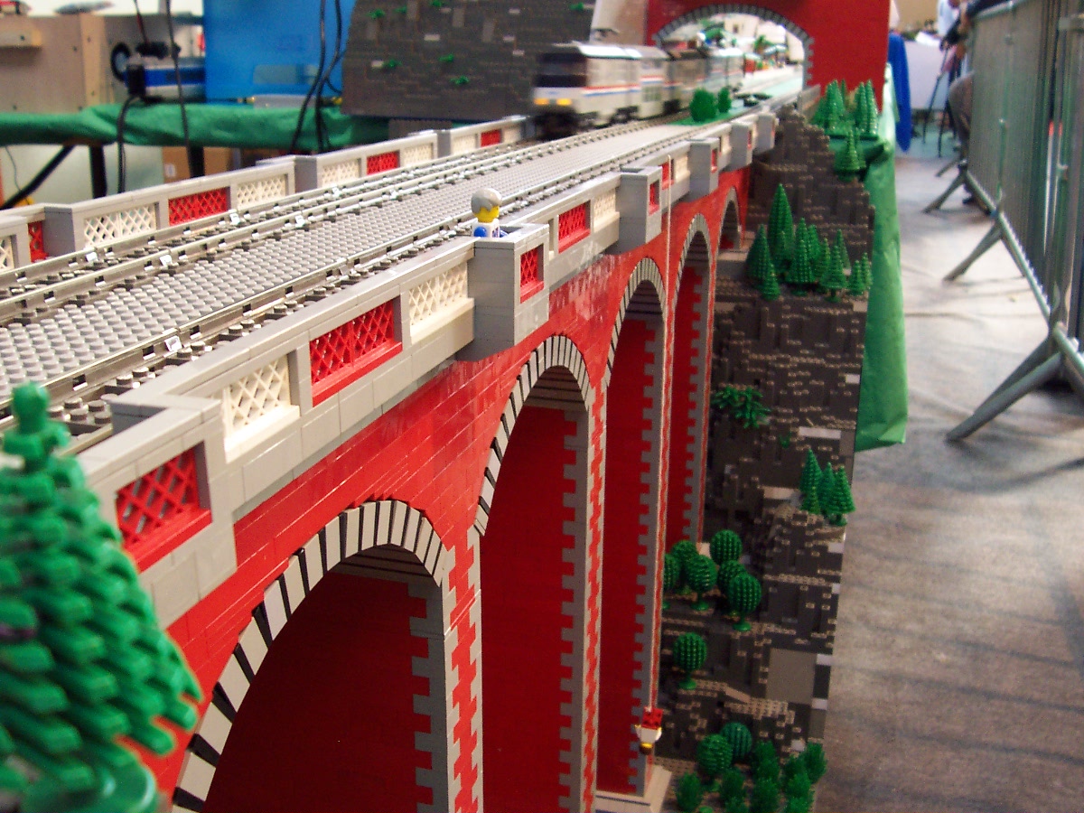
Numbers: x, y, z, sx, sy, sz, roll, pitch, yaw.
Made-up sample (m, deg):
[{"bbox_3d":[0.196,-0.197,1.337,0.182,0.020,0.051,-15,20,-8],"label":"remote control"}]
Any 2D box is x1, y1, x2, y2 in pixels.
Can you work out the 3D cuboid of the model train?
[{"bbox_3d":[0.208,-0.515,1.801,0.052,0.093,1.408,5,18,15],"label":"model train"}]

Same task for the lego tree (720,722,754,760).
[{"bbox_3d":[0.197,0.347,1.173,0.034,0.057,0.034,0,17,0],"label":"lego tree"}]

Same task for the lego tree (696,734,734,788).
[{"bbox_3d":[0.157,0.324,1.060,0.033,0.052,0.033,5,18,15],"label":"lego tree"}]

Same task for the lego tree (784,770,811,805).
[{"bbox_3d":[0.250,0.372,1.130,0.025,0.040,0.025,5,18,15],"label":"lego tree"}]

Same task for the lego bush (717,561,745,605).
[{"bbox_3d":[0.189,0.179,1.145,0.033,0.052,0.033,5,18,15],"label":"lego bush"}]

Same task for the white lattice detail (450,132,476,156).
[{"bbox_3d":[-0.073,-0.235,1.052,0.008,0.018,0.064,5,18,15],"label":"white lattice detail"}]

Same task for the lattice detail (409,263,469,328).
[{"bbox_3d":[-0.038,-0.039,0.410,0.009,0.019,0.064,5,18,15],"label":"lattice detail"}]

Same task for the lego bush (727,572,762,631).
[{"bbox_3d":[0.202,0.193,1.153,0.034,0.057,0.034,0,17,0],"label":"lego bush"}]

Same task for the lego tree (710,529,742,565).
[{"bbox_3d":[0.189,0.155,1.193,0.034,0.057,0.034,0,17,0],"label":"lego tree"}]

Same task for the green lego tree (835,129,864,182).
[{"bbox_3d":[0.372,-0.304,1.400,0.034,0.063,0.034,5,18,15],"label":"green lego tree"}]

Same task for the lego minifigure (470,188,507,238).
[{"bbox_3d":[-0.021,-0.064,0.453,0.014,0.042,0.024,5,18,15],"label":"lego minifigure"}]

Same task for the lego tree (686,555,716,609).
[{"bbox_3d":[0.159,0.176,1.163,0.034,0.057,0.034,0,17,0],"label":"lego tree"}]

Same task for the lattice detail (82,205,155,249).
[{"bbox_3d":[-0.209,-0.087,0.571,0.009,0.019,0.064,5,18,15],"label":"lattice detail"}]

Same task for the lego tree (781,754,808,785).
[{"bbox_3d":[0.230,0.334,1.055,0.026,0.040,0.026,5,18,15],"label":"lego tree"}]

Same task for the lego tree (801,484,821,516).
[{"bbox_3d":[0.279,0.099,1.200,0.026,0.040,0.026,5,18,15],"label":"lego tree"}]

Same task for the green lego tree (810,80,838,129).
[{"bbox_3d":[0.362,-0.386,1.490,0.034,0.064,0.034,5,18,15],"label":"green lego tree"}]

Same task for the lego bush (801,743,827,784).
[{"bbox_3d":[0.267,0.351,1.140,0.025,0.041,0.025,5,18,15],"label":"lego bush"}]

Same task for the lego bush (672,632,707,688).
[{"bbox_3d":[0.140,0.241,1.100,0.033,0.052,0.033,5,18,15],"label":"lego bush"}]

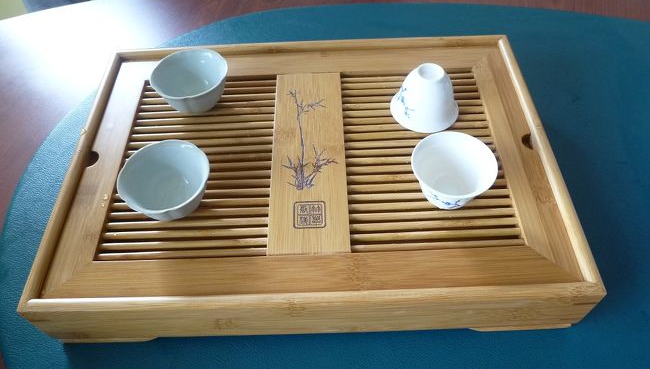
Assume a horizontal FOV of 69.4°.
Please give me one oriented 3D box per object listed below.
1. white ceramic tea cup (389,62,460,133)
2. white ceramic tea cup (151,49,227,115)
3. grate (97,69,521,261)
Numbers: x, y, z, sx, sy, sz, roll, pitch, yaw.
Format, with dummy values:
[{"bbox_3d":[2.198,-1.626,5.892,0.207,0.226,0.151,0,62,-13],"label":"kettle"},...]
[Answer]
[{"bbox_3d":[0.089,-0.081,0.404,0.060,0.042,0.060,-1,54,2],"label":"white ceramic tea cup"},{"bbox_3d":[-0.118,-0.089,0.424,0.067,0.034,0.067,-2,54,1],"label":"white ceramic tea cup"},{"bbox_3d":[-0.014,-0.025,0.401,0.313,0.012,0.194,-2,54,1],"label":"grate"}]

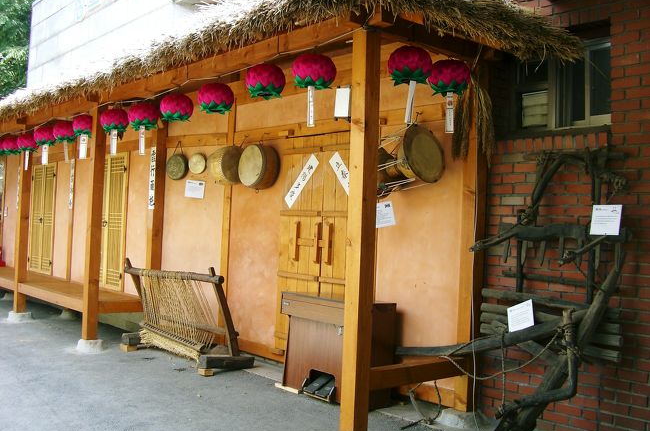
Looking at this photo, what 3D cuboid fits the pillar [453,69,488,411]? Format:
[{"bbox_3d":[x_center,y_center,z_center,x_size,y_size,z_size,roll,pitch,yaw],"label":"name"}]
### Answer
[{"bbox_3d":[1.020,0.131,4.930,0.120,2.400,0.120,3,-2,-41],"label":"pillar"}]

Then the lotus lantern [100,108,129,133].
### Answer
[{"bbox_3d":[-2.201,-0.996,7.475,0.290,0.250,0.290,3,-1,-40],"label":"lotus lantern"}]

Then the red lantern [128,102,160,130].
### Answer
[{"bbox_3d":[-1.793,-0.981,7.087,0.310,0.275,0.310,3,-1,-40],"label":"red lantern"}]

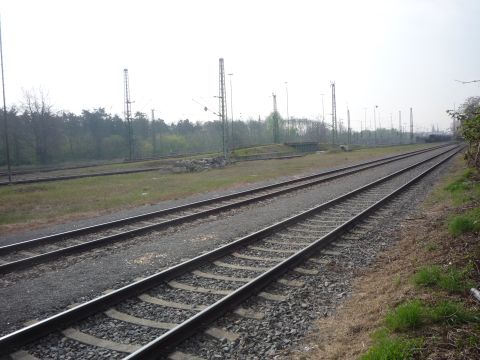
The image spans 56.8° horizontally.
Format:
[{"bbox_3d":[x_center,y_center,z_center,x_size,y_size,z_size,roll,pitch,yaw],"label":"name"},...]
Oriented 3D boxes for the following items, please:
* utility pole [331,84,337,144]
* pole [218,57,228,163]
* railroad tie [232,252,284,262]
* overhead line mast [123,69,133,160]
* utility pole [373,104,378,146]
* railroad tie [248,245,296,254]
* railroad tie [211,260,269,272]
[{"bbox_3d":[18.795,-12.900,89.000,0.700,12.941,0.700,0,5,29],"label":"utility pole"},{"bbox_3d":[-1.805,-7.992,51.000,0.750,11.739,0.750,0,5,29],"label":"pole"},{"bbox_3d":[0.427,1.505,8.162,2.500,0.200,0.260,0,5,29],"label":"railroad tie"},{"bbox_3d":[-13.821,-8.011,55.000,0.700,11.318,0.700,0,5,29],"label":"overhead line mast"},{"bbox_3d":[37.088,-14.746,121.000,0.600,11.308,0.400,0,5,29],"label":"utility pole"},{"bbox_3d":[0.728,1.449,8.701,2.500,0.200,0.260,0,5,29],"label":"railroad tie"},{"bbox_3d":[0.126,1.560,7.624,2.500,0.200,0.260,0,5,29],"label":"railroad tie"}]

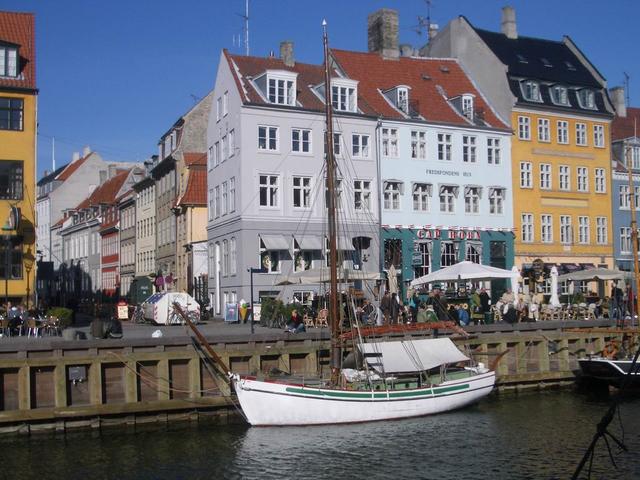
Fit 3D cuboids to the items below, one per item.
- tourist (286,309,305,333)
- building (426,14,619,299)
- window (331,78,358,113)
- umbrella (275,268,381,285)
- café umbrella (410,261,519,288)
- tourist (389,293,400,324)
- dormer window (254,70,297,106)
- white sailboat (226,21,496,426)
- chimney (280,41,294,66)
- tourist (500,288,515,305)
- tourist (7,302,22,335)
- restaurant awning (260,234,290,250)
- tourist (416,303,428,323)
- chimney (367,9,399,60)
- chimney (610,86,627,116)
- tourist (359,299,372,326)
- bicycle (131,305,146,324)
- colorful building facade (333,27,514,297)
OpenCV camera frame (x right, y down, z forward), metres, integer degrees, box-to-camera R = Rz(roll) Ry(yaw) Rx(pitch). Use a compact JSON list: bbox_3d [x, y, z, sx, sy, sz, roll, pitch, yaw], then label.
[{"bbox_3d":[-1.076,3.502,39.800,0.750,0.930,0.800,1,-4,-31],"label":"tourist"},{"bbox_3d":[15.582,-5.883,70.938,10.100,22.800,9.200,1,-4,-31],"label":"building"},{"bbox_3d":[1.181,-9.682,61.390,2.100,2.080,2.100,1,-4,-31],"label":"window"},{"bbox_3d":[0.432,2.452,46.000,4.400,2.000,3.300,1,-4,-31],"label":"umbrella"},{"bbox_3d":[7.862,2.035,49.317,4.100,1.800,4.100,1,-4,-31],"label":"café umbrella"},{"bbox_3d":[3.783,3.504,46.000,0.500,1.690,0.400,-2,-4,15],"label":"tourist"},{"bbox_3d":[-2.954,-9.623,58.960,2.100,2.080,2.200,1,-4,-31],"label":"dormer window"},{"bbox_3d":[1.942,-0.855,37.787,13.308,16.451,3.400,1,-4,-29],"label":"white sailboat"},{"bbox_3d":[-2.239,-12.889,63.331,0.620,1.740,0.880,1,-4,-31],"label":"chimney"},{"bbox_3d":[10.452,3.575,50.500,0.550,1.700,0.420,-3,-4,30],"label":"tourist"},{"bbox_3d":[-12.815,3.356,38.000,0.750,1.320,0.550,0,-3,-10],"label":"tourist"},{"bbox_3d":[-2.758,0.166,56.007,1.620,0.950,0.920,1,-4,-31],"label":"restaurant awning"},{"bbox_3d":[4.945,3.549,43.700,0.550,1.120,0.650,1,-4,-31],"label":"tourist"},{"bbox_3d":[4.740,-14.786,66.830,1.400,3.800,2.000,1,-4,-31],"label":"chimney"},{"bbox_3d":[25.715,-11.747,78.513,1.200,2.600,0.900,1,-4,-31],"label":"chimney"},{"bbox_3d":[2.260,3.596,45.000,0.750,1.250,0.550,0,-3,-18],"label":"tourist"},{"bbox_3d":[-10.418,4.276,52.000,0.580,1.080,1.720,-2,-4,15],"label":"bicycle"},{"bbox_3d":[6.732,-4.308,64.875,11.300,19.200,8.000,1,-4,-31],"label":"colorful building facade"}]

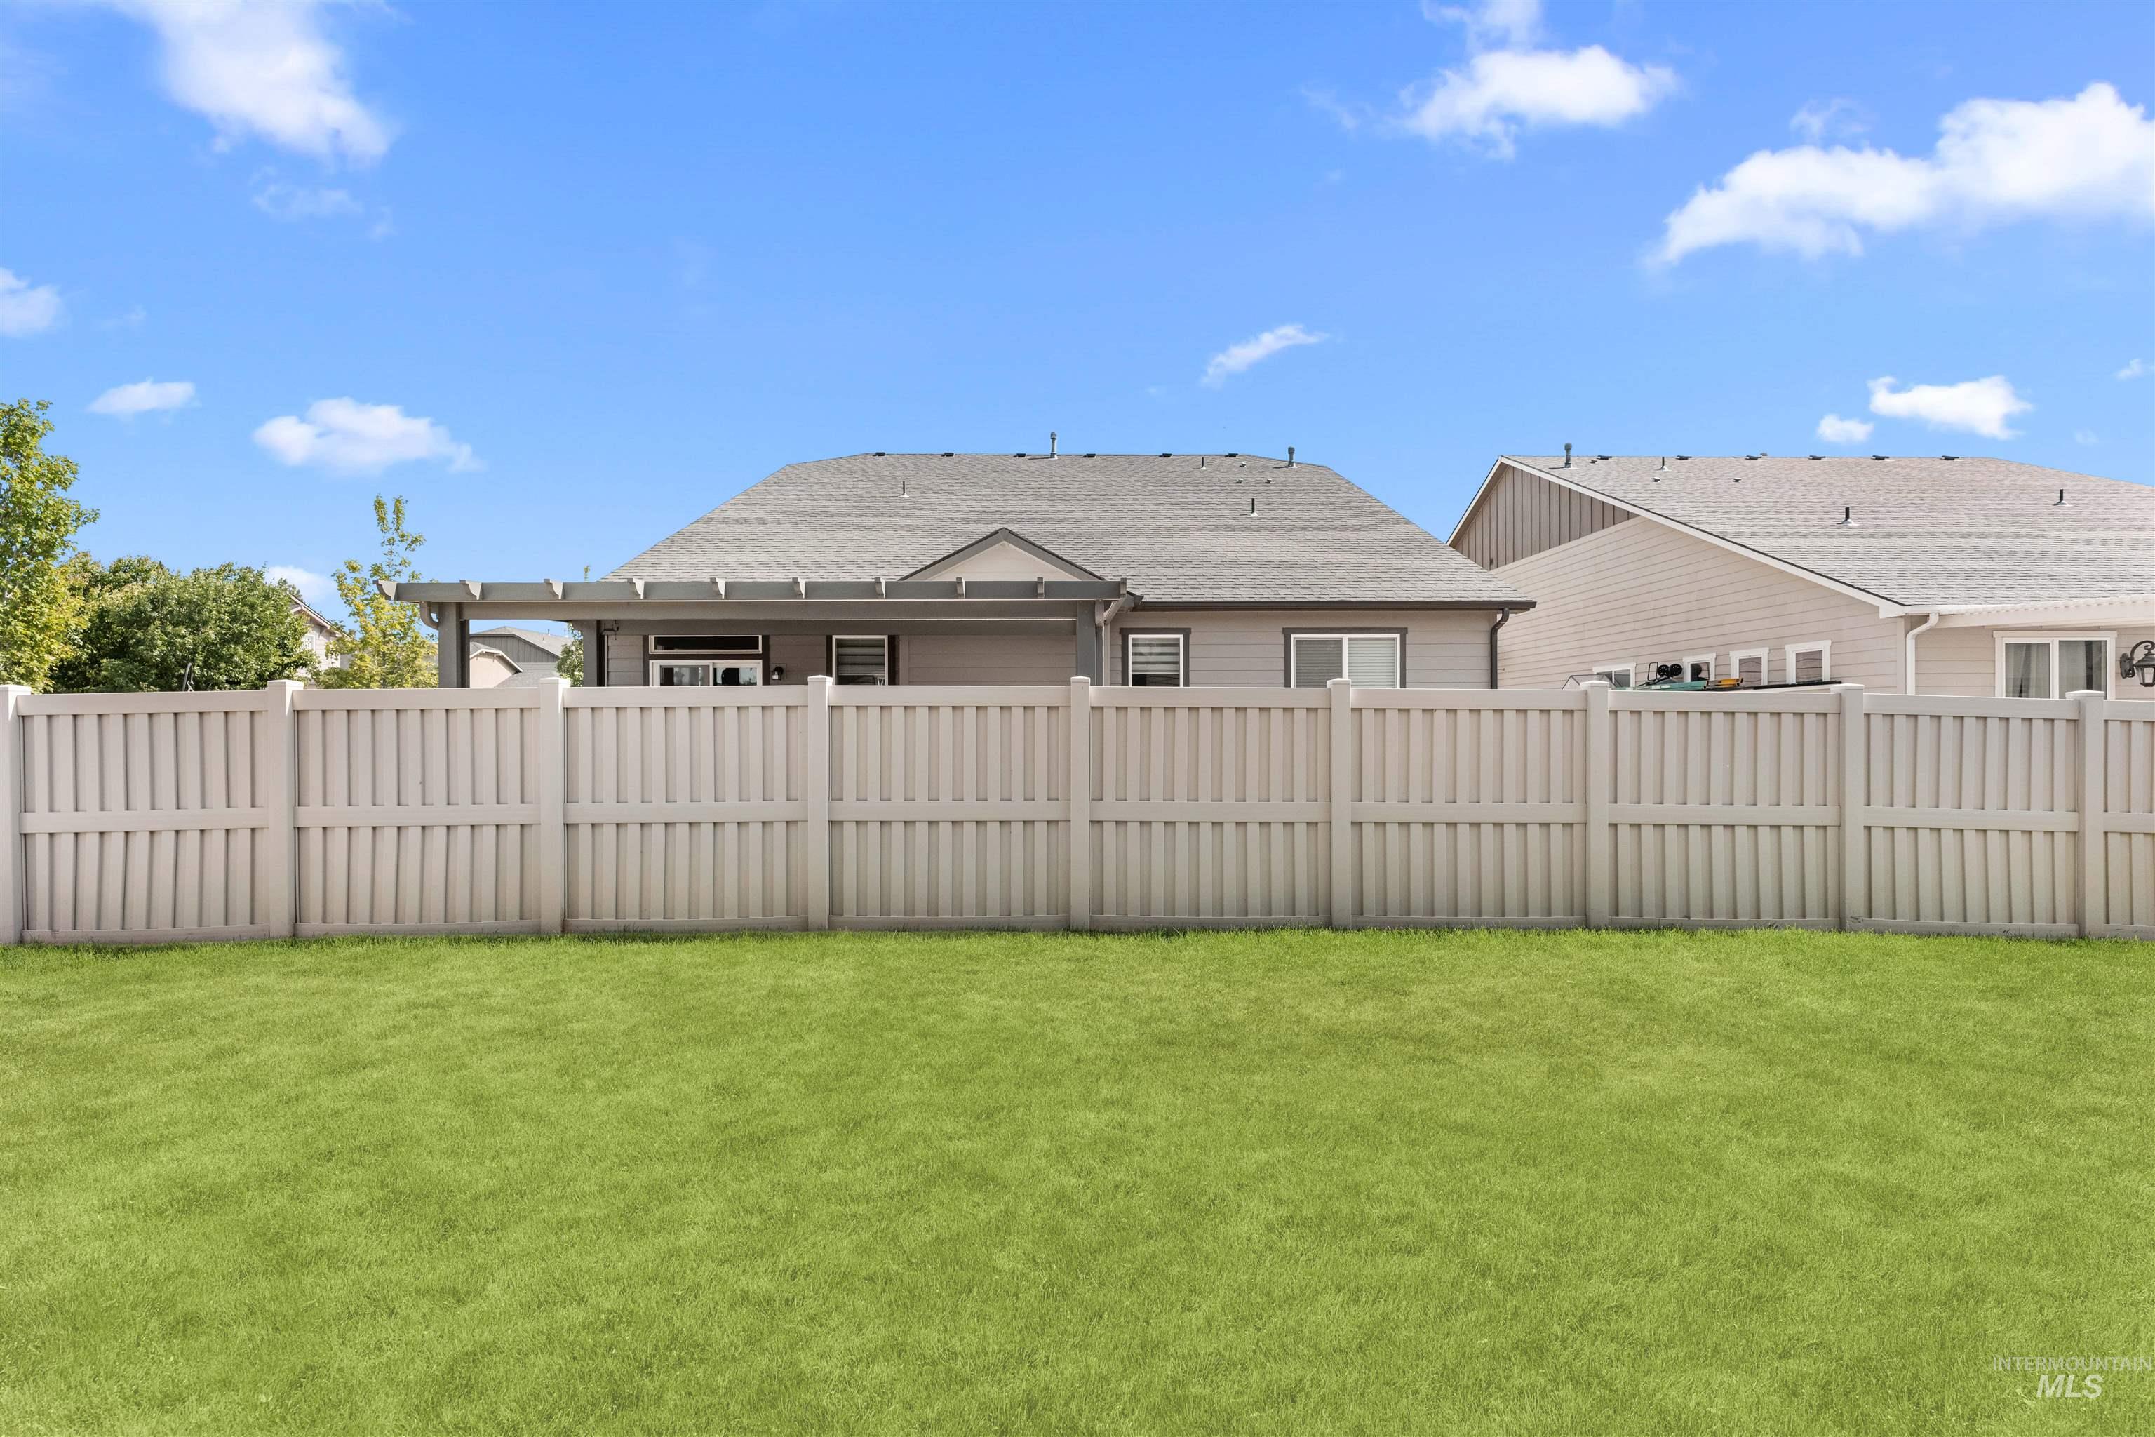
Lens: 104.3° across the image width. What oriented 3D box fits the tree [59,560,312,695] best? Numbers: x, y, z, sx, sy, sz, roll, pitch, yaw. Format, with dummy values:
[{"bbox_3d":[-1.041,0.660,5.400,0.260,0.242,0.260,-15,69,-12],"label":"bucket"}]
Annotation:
[{"bbox_3d":[-24.600,-1.400,23.000,5.300,6.000,5.300,0,0,0],"label":"tree"}]

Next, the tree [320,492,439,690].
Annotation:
[{"bbox_3d":[-14.100,-1.450,17.000,2.200,6.100,2.200,0,0,0],"label":"tree"}]

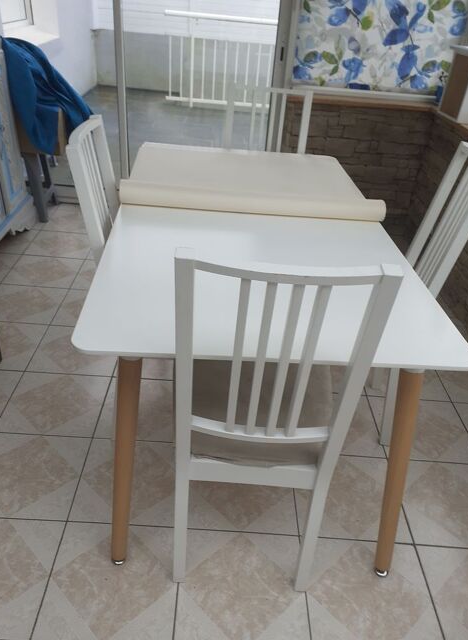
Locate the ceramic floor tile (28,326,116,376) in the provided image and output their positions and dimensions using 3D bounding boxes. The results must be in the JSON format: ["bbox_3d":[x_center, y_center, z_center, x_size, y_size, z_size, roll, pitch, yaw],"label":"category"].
[{"bbox_3d":[-0.654,0.131,2.116,0.338,0.010,0.322,4,34,-2],"label":"ceramic floor tile"}]

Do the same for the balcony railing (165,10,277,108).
[{"bbox_3d":[-0.123,-3.024,5.933,1.400,1.000,0.060,4,34,-2],"label":"balcony railing"}]

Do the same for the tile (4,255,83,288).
[{"bbox_3d":[-0.992,-0.255,2.629,0.338,0.010,0.322,4,34,-2],"label":"tile"}]

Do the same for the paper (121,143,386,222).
[{"bbox_3d":[0.061,-0.548,1.816,0.825,0.068,0.700,3,34,-5],"label":"paper"}]

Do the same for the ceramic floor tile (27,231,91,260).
[{"bbox_3d":[-0.988,-0.436,2.892,0.338,0.010,0.322,4,34,-2],"label":"ceramic floor tile"}]

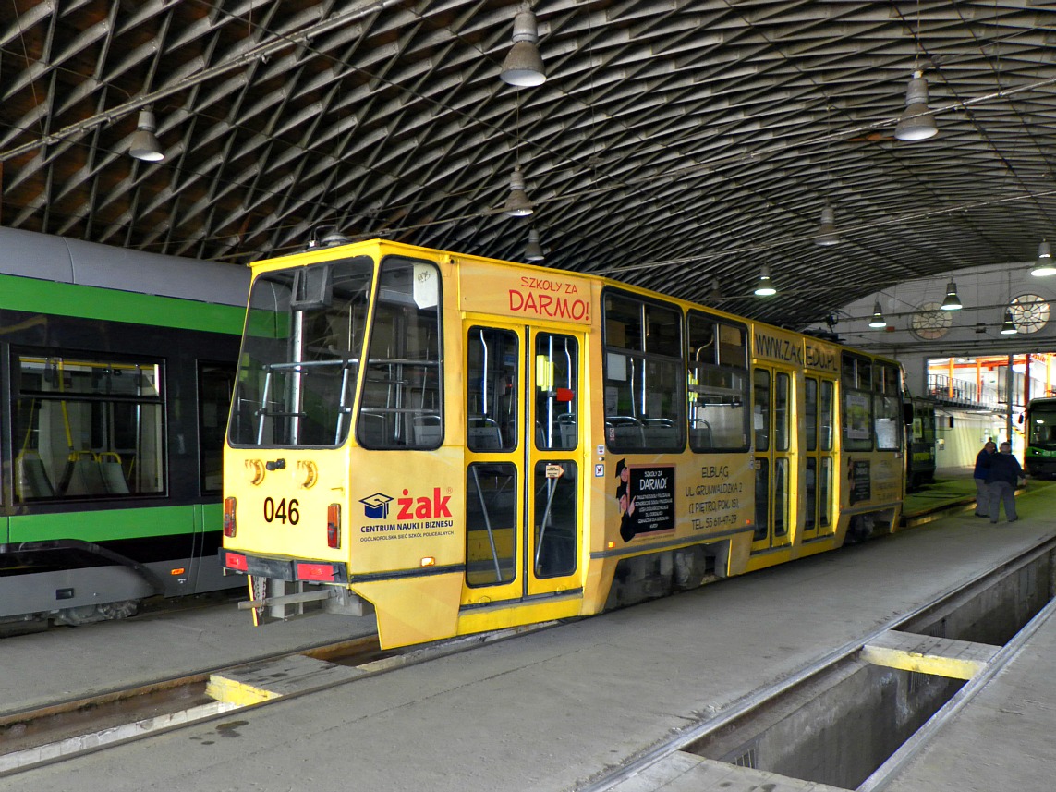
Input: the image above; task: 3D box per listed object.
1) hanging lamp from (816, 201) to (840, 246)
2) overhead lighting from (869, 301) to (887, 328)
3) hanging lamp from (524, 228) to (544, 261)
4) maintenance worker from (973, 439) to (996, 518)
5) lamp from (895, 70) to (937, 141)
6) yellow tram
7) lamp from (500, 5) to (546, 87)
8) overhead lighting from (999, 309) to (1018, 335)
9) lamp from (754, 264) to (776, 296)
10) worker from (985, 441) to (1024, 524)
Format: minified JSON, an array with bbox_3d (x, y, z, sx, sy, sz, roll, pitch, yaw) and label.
[{"bbox_3d":[6.072,-3.501,16.087,0.510,0.790,0.510,1,-3,0],"label":"hanging lamp"},{"bbox_3d":[12.095,-2.850,27.398,0.510,0.790,0.510,1,-3,0],"label":"overhead lighting"},{"bbox_3d":[0.140,-3.664,18.981,0.510,0.790,0.510,1,-3,0],"label":"hanging lamp"},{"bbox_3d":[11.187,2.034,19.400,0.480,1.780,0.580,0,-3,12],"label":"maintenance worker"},{"bbox_3d":[4.911,-3.687,10.043,0.510,0.790,0.510,1,-3,0],"label":"lamp"},{"bbox_3d":[2.531,0.703,10.870,2.400,3.360,13.500,-1,-4,41],"label":"yellow tram"},{"bbox_3d":[-0.049,-3.941,8.884,0.510,0.790,0.510,1,-3,0],"label":"lamp"},{"bbox_3d":[17.309,-2.690,28.582,0.510,0.790,0.510,1,-3,0],"label":"overhead lighting"},{"bbox_3d":[6.536,-3.247,21.785,0.510,0.790,0.510,1,-3,0],"label":"lamp"},{"bbox_3d":[10.859,1.961,18.100,0.780,1.800,0.480,2,-3,-9],"label":"worker"}]

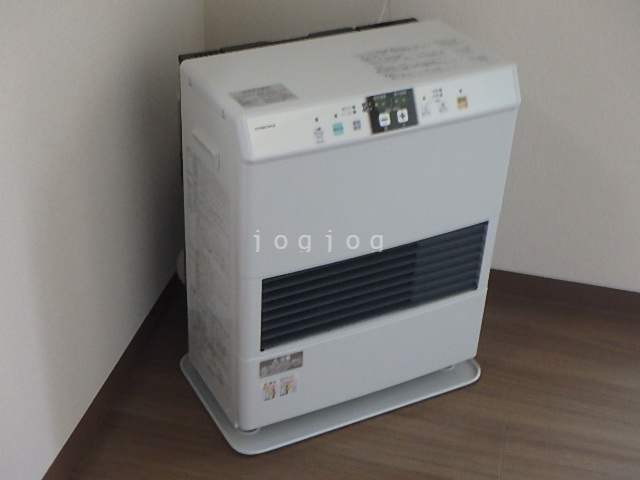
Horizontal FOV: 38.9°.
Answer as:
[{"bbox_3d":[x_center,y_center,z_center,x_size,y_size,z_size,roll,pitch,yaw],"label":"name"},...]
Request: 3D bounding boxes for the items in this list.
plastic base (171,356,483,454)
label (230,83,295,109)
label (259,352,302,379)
[{"bbox_3d":[0.022,0.210,1.517,0.468,0.020,0.268,-14,36,-25],"label":"plastic base"},{"bbox_3d":[-0.070,-0.180,1.138,0.077,0.002,0.049,-14,36,-25],"label":"label"},{"bbox_3d":[-0.055,0.182,1.317,0.070,0.031,0.002,-14,36,-25],"label":"label"}]

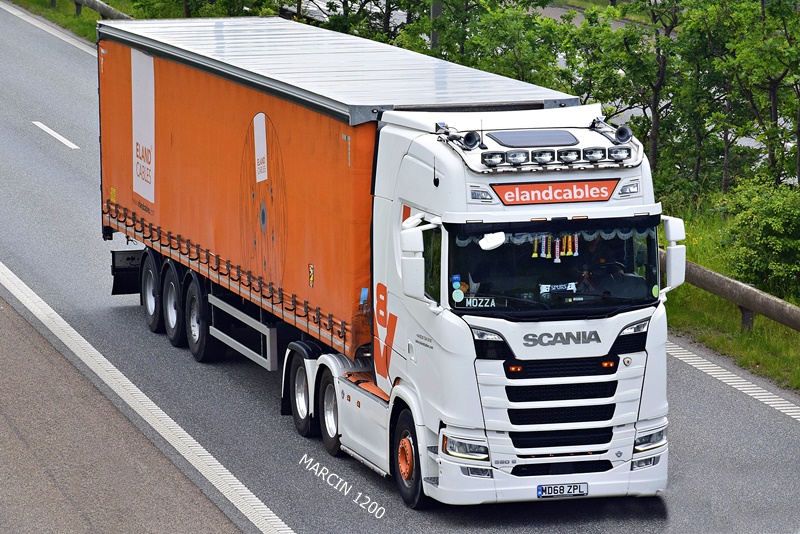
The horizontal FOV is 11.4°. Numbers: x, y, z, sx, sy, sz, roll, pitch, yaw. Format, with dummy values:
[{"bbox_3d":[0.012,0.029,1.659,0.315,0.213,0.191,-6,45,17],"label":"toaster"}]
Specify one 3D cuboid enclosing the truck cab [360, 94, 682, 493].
[{"bbox_3d":[1.262,0.347,40.551,2.740,3.820,2.660,-3,8,-15],"label":"truck cab"}]

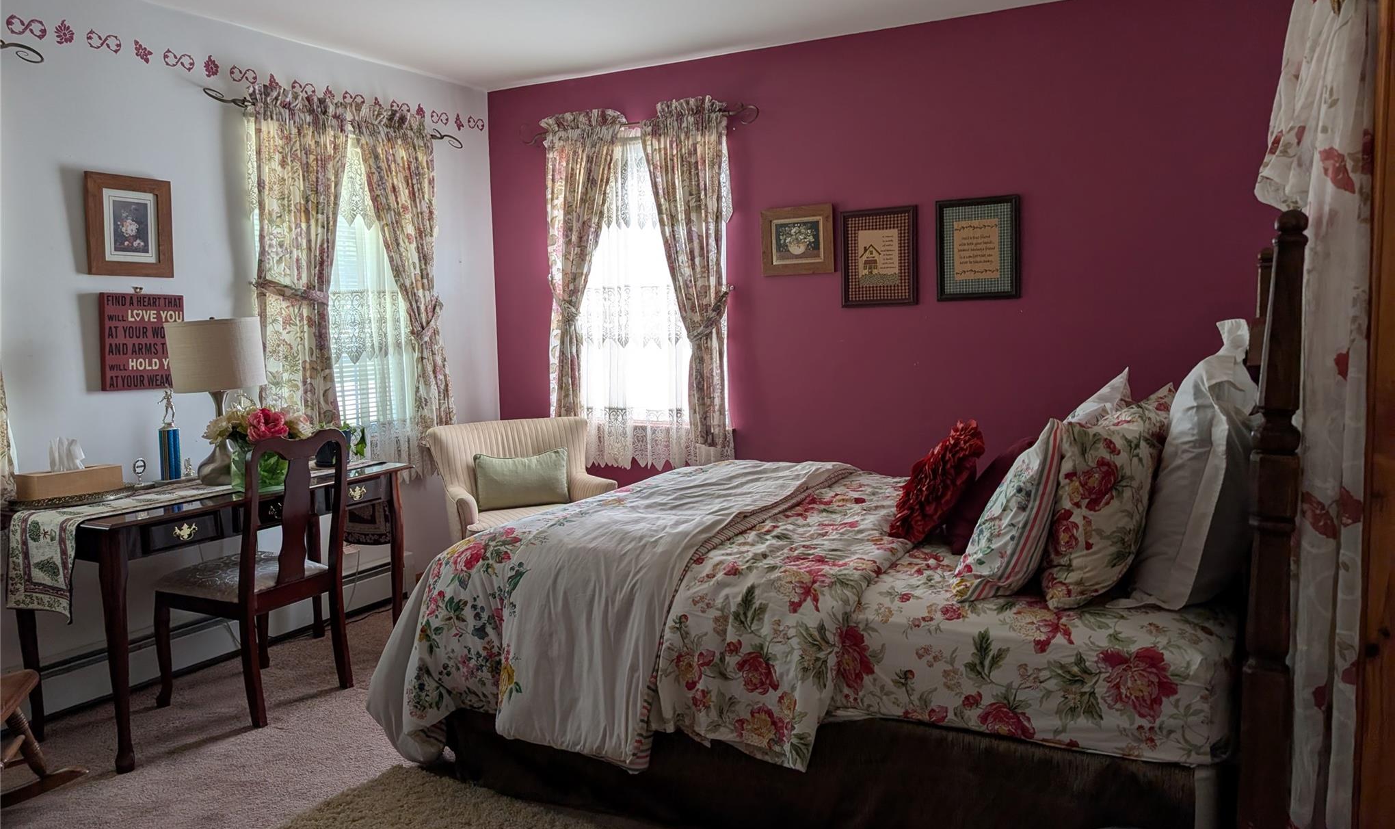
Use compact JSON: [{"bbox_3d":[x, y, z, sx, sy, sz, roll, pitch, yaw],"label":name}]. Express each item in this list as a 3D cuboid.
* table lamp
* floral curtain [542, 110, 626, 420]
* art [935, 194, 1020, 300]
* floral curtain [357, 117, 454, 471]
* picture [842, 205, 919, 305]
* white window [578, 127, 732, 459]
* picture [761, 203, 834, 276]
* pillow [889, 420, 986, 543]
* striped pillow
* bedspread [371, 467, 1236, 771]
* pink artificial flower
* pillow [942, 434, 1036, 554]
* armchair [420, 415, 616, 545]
[{"bbox_3d":[-1.730,-0.055,3.488,0.306,0.607,0.306,3,7,30],"label":"table lamp"},{"bbox_3d":[-0.548,-0.672,4.814,0.471,1.604,0.123,3,7,30],"label":"floral curtain"},{"bbox_3d":[1.111,-0.657,3.855,0.334,0.399,0.025,3,7,30],"label":"art"},{"bbox_3d":[-1.366,-0.590,4.583,0.123,1.624,0.478,3,7,30],"label":"floral curtain"},{"bbox_3d":[0.755,-0.656,4.061,0.332,0.404,0.025,3,7,30],"label":"picture"},{"bbox_3d":[-0.276,-0.557,4.650,0.920,1.608,0.120,3,7,30],"label":"white window"},{"bbox_3d":[0.433,-0.756,4.236,0.339,0.288,0.025,3,7,30],"label":"picture"},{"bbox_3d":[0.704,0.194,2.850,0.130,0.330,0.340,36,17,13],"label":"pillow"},{"bbox_3d":[0.825,0.210,2.476,0.160,0.470,0.580,31,18,20],"label":"striped pillow"},{"bbox_3d":[0.459,0.583,3.047,2.120,0.620,1.700,3,7,28],"label":"bedspread"},{"bbox_3d":[-1.489,0.038,3.351,0.145,0.125,0.120,-4,7,-24],"label":"pink artificial flower"},{"bbox_3d":[0.901,0.199,2.779,0.130,0.410,0.430,36,21,19],"label":"pillow"},{"bbox_3d":[-0.730,0.473,4.327,0.750,0.820,0.700,-4,7,-28],"label":"armchair"}]

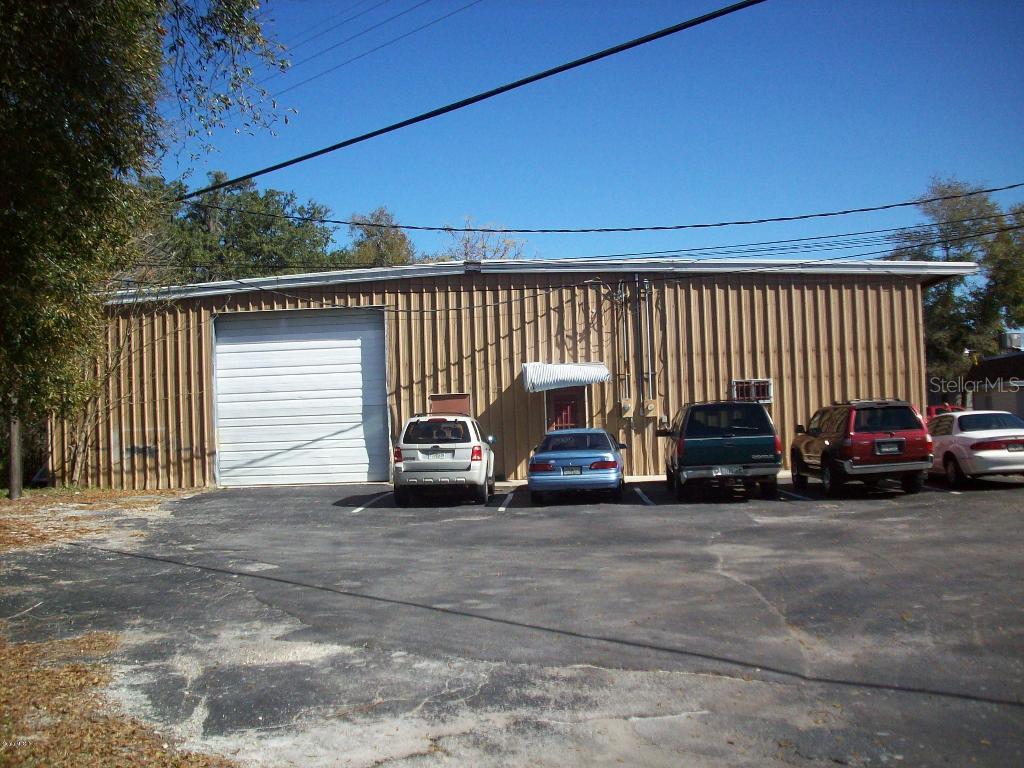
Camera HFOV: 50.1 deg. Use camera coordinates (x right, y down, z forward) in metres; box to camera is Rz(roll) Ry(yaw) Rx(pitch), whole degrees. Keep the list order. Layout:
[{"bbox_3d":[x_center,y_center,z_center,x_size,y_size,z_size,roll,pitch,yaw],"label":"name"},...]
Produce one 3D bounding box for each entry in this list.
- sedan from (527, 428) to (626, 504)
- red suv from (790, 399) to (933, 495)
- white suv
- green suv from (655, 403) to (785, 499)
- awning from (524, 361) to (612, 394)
[{"bbox_3d":[1.372,1.598,22.275,1.830,1.380,4.870,-2,-2,6],"label":"sedan"},{"bbox_3d":[6.825,1.221,21.899,1.760,1.750,4.580,-2,-2,1],"label":"red suv"},{"bbox_3d":[-1.317,1.515,22.513,1.850,1.740,4.440,-2,-2,2],"label":"white suv"},{"bbox_3d":[4.125,1.273,21.950,1.990,1.830,5.020,-2,-2,5],"label":"green suv"},{"bbox_3d":[1.286,-0.152,25.600,2.030,0.660,0.850,-2,-2,3],"label":"awning"}]

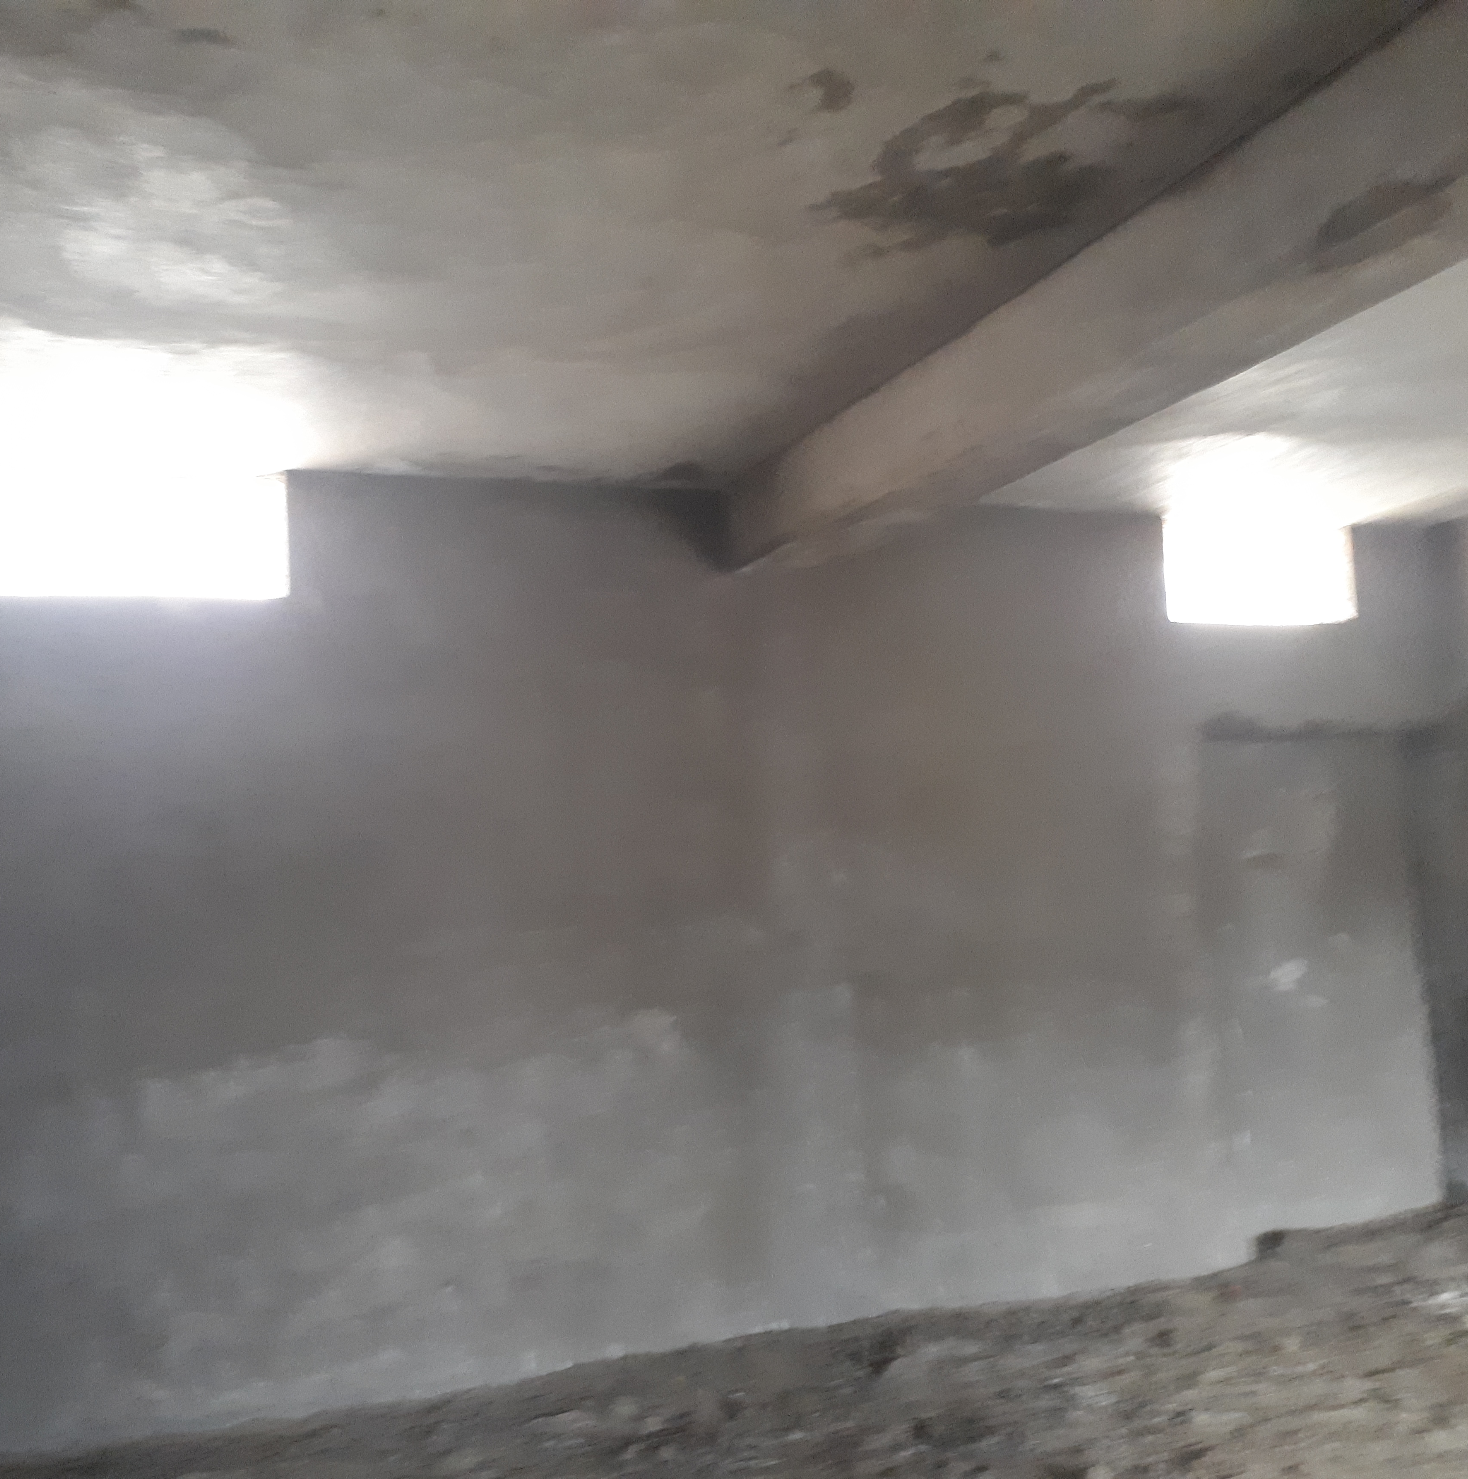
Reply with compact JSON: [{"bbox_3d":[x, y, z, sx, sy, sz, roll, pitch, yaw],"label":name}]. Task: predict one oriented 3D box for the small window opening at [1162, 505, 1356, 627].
[{"bbox_3d":[2.156,-0.685,6.454,0.969,0.436,0.220,-1,-6,-22],"label":"small window opening"}]

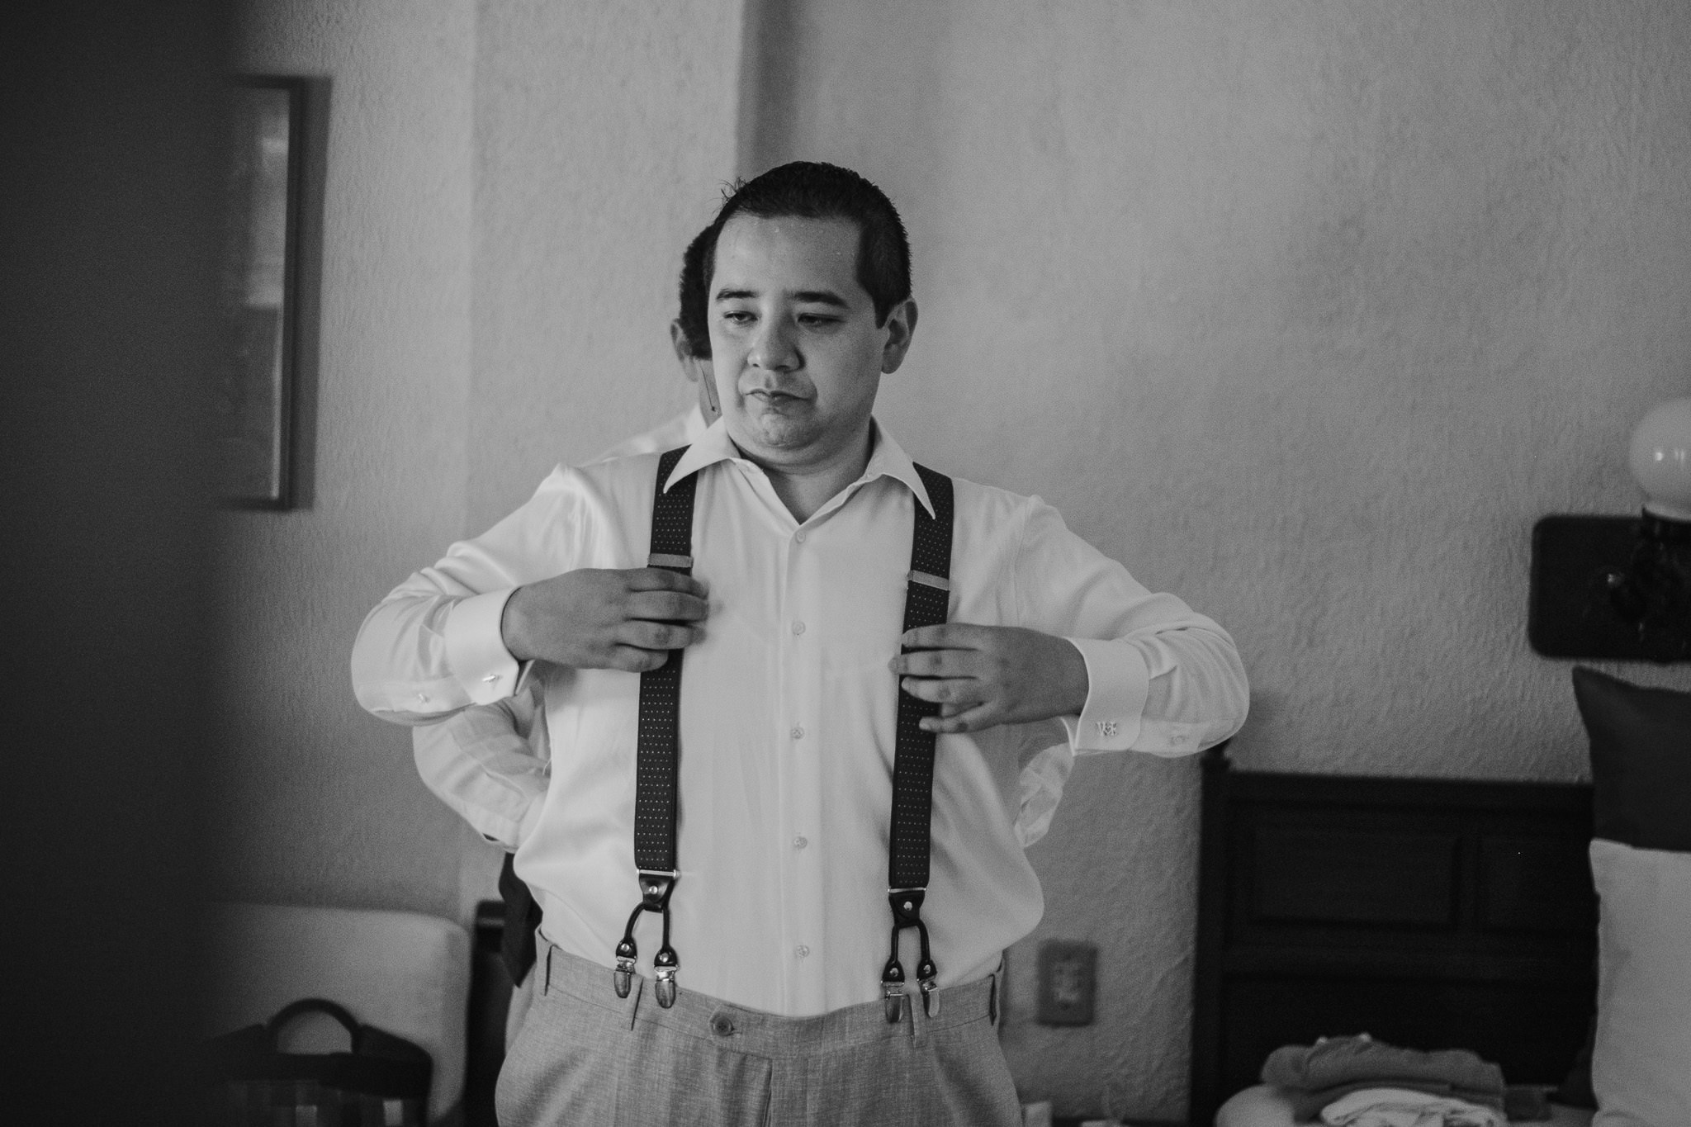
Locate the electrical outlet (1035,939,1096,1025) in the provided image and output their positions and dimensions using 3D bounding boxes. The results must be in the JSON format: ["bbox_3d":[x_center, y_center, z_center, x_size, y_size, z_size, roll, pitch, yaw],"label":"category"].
[{"bbox_3d":[0.317,0.600,2.150,0.079,0.118,0.012,2,0,0],"label":"electrical outlet"}]

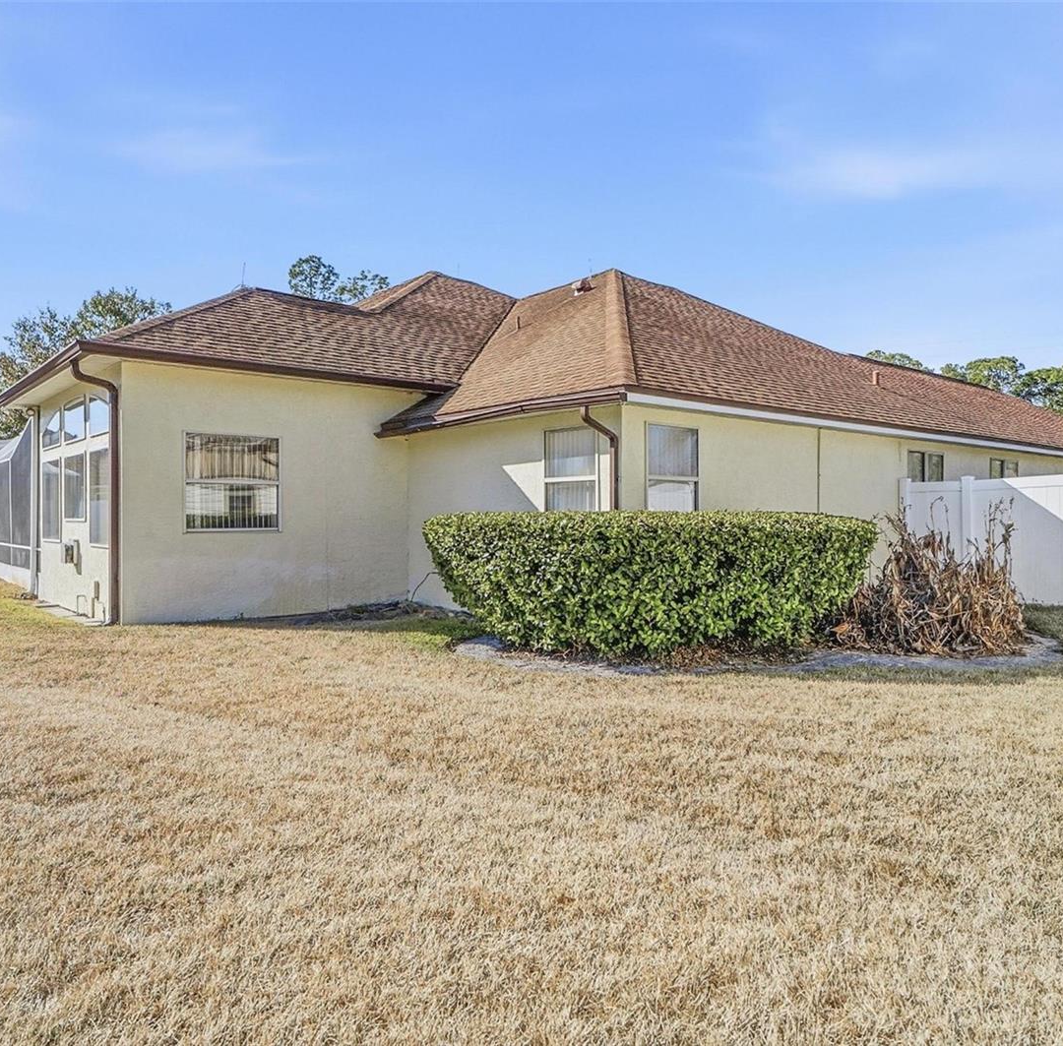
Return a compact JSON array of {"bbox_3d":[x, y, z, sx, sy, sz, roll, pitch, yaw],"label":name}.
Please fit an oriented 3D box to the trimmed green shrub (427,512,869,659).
[{"bbox_3d":[1.144,0.573,7.810,4.233,1.340,1.500,0,1,5],"label":"trimmed green shrub"}]

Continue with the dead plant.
[{"bbox_3d":[4.000,0.520,8.014,1.734,1.420,1.450,0,1,0],"label":"dead plant"}]

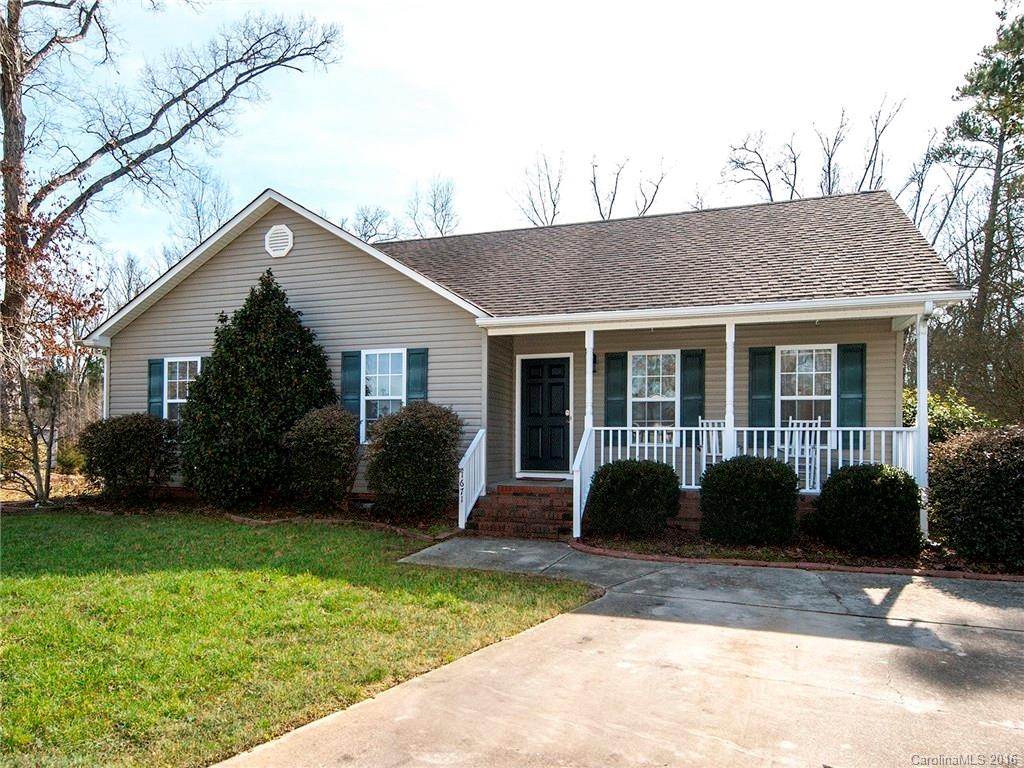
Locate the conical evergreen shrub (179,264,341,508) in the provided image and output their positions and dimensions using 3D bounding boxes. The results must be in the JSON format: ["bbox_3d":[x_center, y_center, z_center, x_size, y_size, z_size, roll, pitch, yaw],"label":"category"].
[{"bbox_3d":[-4.352,0.072,11.269,2.665,4.092,2.265,-1,-2,20],"label":"conical evergreen shrub"}]

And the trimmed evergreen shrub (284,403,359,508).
[{"bbox_3d":[-3.181,1.237,10.909,1.251,1.718,1.251,-1,-2,20],"label":"trimmed evergreen shrub"}]

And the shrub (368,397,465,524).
[{"bbox_3d":[-1.530,1.185,10.263,1.492,1.847,1.492,0,-2,0],"label":"shrub"}]

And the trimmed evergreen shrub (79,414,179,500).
[{"bbox_3d":[-7.306,1.381,12.443,1.793,1.592,1.524,-1,-2,20],"label":"trimmed evergreen shrub"}]

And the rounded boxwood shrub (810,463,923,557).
[{"bbox_3d":[4.358,1.513,8.075,1.234,1.014,1.234,-1,-2,20],"label":"rounded boxwood shrub"}]

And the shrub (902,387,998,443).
[{"bbox_3d":[8.041,1.097,12.242,1.756,2.095,1.756,-1,-2,20],"label":"shrub"}]

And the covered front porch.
[{"bbox_3d":[2.611,0.572,9.805,6.500,3.200,2.250,-1,-2,20],"label":"covered front porch"}]

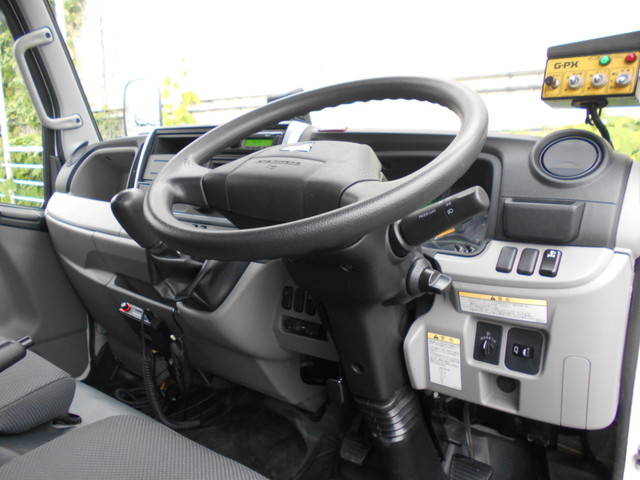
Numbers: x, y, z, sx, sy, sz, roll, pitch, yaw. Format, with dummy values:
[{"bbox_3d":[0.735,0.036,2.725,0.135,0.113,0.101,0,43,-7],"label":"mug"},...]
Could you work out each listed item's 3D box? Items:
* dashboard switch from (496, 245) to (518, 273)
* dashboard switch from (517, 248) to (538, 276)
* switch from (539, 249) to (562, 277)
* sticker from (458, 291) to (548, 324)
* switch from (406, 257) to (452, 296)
[{"bbox_3d":[0.242,0.025,0.623,0.020,0.008,0.039,4,50,32],"label":"dashboard switch"},{"bbox_3d":[0.266,0.028,0.615,0.020,0.008,0.039,4,50,32],"label":"dashboard switch"},{"bbox_3d":[0.291,0.029,0.607,0.020,0.008,0.039,4,50,32],"label":"switch"},{"bbox_3d":[0.235,0.085,0.622,0.107,0.030,0.002,4,30,32],"label":"sticker"},{"bbox_3d":[0.135,0.047,0.587,0.040,0.041,0.043,-5,14,-38],"label":"switch"}]

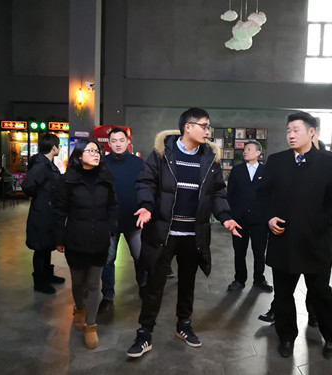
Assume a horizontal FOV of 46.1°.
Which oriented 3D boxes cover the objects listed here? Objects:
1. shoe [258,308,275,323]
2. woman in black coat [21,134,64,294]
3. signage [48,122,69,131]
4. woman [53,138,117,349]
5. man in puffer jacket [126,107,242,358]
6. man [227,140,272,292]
[{"bbox_3d":[0.980,1.147,3.488,0.290,0.110,0.105,0,5,-23],"label":"shoe"},{"bbox_3d":[-1.307,0.262,4.167,0.420,1.650,0.500,4,5,29],"label":"woman in black coat"},{"bbox_3d":[-3.240,-1.900,12.150,0.800,0.270,0.080,1,4,0],"label":"signage"},{"bbox_3d":[-0.639,0.411,2.982,0.500,1.570,0.450,0,5,-16],"label":"woman"},{"bbox_3d":[0.111,0.325,2.917,0.840,1.790,0.580,1,4,-7],"label":"man in puffer jacket"},{"bbox_3d":[0.927,0.308,4.325,0.550,1.650,0.380,1,4,0],"label":"man"}]

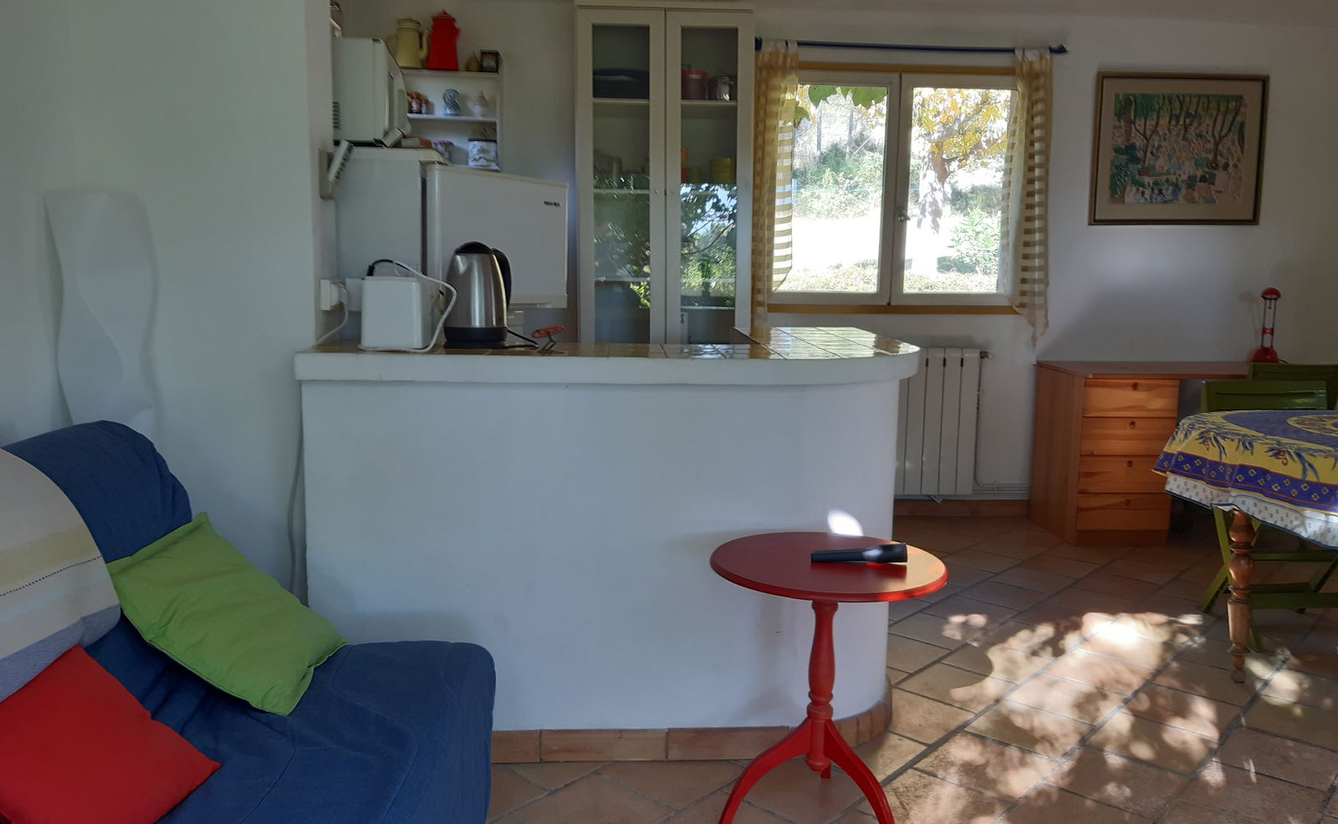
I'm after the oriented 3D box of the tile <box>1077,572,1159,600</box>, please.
[{"bbox_3d":[1.722,0.672,3.832,0.244,0.015,0.252,7,10,42],"label":"tile"}]

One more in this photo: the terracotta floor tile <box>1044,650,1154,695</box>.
[{"bbox_3d":[1.266,0.767,2.948,0.242,0.012,0.250,8,11,42],"label":"terracotta floor tile"}]

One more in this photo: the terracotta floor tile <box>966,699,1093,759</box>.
[{"bbox_3d":[0.943,0.835,2.630,0.248,0.015,0.248,7,10,41],"label":"terracotta floor tile"}]

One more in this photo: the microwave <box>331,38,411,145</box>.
[{"bbox_3d":[-1.009,-0.941,3.079,0.370,0.305,0.465,0,7,-6],"label":"microwave"}]

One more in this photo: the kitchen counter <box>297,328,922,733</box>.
[{"bbox_3d":[-0.076,0.248,3.062,1.600,0.939,1.580,0,7,-2],"label":"kitchen counter"}]

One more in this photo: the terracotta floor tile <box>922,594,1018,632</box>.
[{"bbox_3d":[1.069,0.716,3.556,0.248,0.015,0.248,7,10,41],"label":"terracotta floor tile"}]

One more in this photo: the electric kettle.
[{"bbox_3d":[-0.456,-0.284,2.423,0.155,0.246,0.200,5,9,27],"label":"electric kettle"}]

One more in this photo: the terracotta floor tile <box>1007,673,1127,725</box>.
[{"bbox_3d":[1.113,0.804,2.800,0.244,0.015,0.252,7,10,42],"label":"terracotta floor tile"}]

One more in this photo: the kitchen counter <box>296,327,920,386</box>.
[{"bbox_3d":[-0.074,-0.184,3.006,1.600,0.069,1.580,0,7,-2],"label":"kitchen counter"}]

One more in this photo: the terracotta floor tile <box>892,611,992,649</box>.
[{"bbox_3d":[0.889,0.733,3.330,0.244,0.015,0.252,7,10,42],"label":"terracotta floor tile"}]

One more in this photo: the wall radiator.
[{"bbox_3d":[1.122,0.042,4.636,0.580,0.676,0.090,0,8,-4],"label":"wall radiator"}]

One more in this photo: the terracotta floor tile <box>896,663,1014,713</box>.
[{"bbox_3d":[0.832,0.799,2.900,0.248,0.015,0.248,7,10,41],"label":"terracotta floor tile"}]

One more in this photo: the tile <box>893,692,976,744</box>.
[{"bbox_3d":[0.653,0.803,2.637,0.242,0.012,0.250,8,11,42],"label":"tile"}]

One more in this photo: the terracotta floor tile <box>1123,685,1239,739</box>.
[{"bbox_3d":[1.404,0.823,2.750,0.248,0.015,0.248,7,10,41],"label":"terracotta floor tile"}]

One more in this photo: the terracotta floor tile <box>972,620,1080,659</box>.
[{"bbox_3d":[1.181,0.752,3.286,0.248,0.015,0.248,7,10,41],"label":"terracotta floor tile"}]

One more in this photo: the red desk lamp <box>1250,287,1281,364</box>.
[{"bbox_3d":[2.802,-0.402,4.704,0.130,0.356,0.140,4,8,25],"label":"red desk lamp"}]

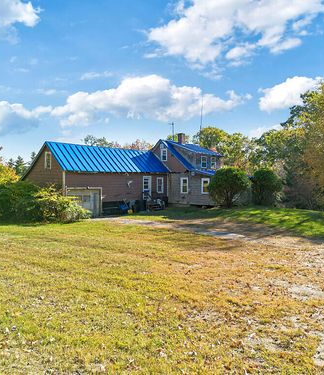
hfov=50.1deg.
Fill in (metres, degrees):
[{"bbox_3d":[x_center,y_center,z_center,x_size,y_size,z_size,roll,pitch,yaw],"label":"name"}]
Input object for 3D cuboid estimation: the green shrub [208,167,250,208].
[{"bbox_3d":[5.840,0.000,30.000,3.600,3.600,3.600,0,0,0],"label":"green shrub"}]

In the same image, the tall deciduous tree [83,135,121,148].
[{"bbox_3d":[-9.770,-3.400,56.000,6.800,10.200,6.800,0,0,0],"label":"tall deciduous tree"}]

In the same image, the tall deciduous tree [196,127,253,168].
[{"bbox_3d":[9.190,-3.600,51.000,8.300,10.700,8.300,0,0,0],"label":"tall deciduous tree"}]

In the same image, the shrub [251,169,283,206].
[{"bbox_3d":[10.010,-0.020,33.200,3.100,3.650,3.100,0,0,0],"label":"shrub"}]

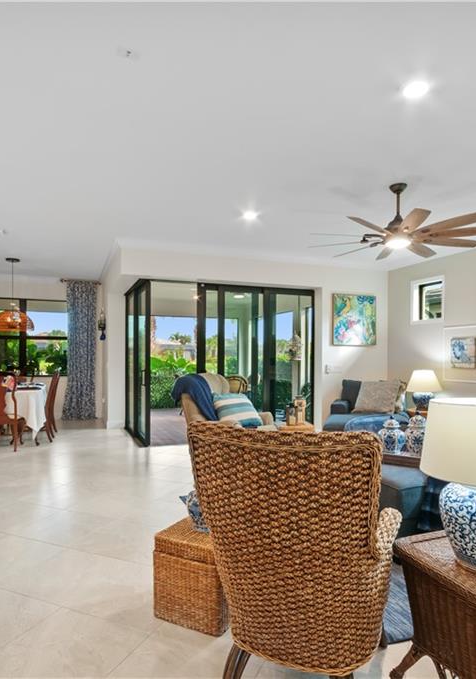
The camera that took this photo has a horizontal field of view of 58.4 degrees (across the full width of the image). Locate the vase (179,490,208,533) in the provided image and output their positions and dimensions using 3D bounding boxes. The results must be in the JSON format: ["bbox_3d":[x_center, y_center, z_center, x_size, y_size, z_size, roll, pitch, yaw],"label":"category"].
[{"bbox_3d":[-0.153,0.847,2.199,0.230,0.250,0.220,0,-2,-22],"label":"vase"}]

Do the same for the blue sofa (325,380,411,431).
[{"bbox_3d":[1.856,1.100,5.941,1.080,0.900,1.500,0,-1,19],"label":"blue sofa"}]

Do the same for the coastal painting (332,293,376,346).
[{"bbox_3d":[1.952,-0.327,7.150,0.870,0.870,0.045,1,-2,-23],"label":"coastal painting"}]

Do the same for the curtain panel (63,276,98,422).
[{"bbox_3d":[-2.995,0.213,8.118,0.594,2.648,0.130,1,-2,-22],"label":"curtain panel"}]

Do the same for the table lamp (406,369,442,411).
[{"bbox_3d":[2.591,0.709,5.919,0.440,0.541,0.440,1,-2,-22],"label":"table lamp"}]

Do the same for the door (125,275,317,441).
[{"bbox_3d":[-0.343,0.378,7.315,2.970,2.414,1.614,1,-1,-21],"label":"door"}]

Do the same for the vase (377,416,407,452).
[{"bbox_3d":[1.276,0.793,3.530,0.215,0.310,0.215,1,-2,-23],"label":"vase"}]

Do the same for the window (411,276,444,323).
[{"bbox_3d":[2.925,-0.592,6.510,0.120,0.680,0.645,1,-2,-23],"label":"window"}]

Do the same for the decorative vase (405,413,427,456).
[{"bbox_3d":[1.454,0.756,3.445,0.200,0.330,0.200,1,-2,-22],"label":"decorative vase"}]

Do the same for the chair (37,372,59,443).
[{"bbox_3d":[-3.028,1.025,6.471,0.560,1.030,0.520,1,-1,-21],"label":"chair"}]

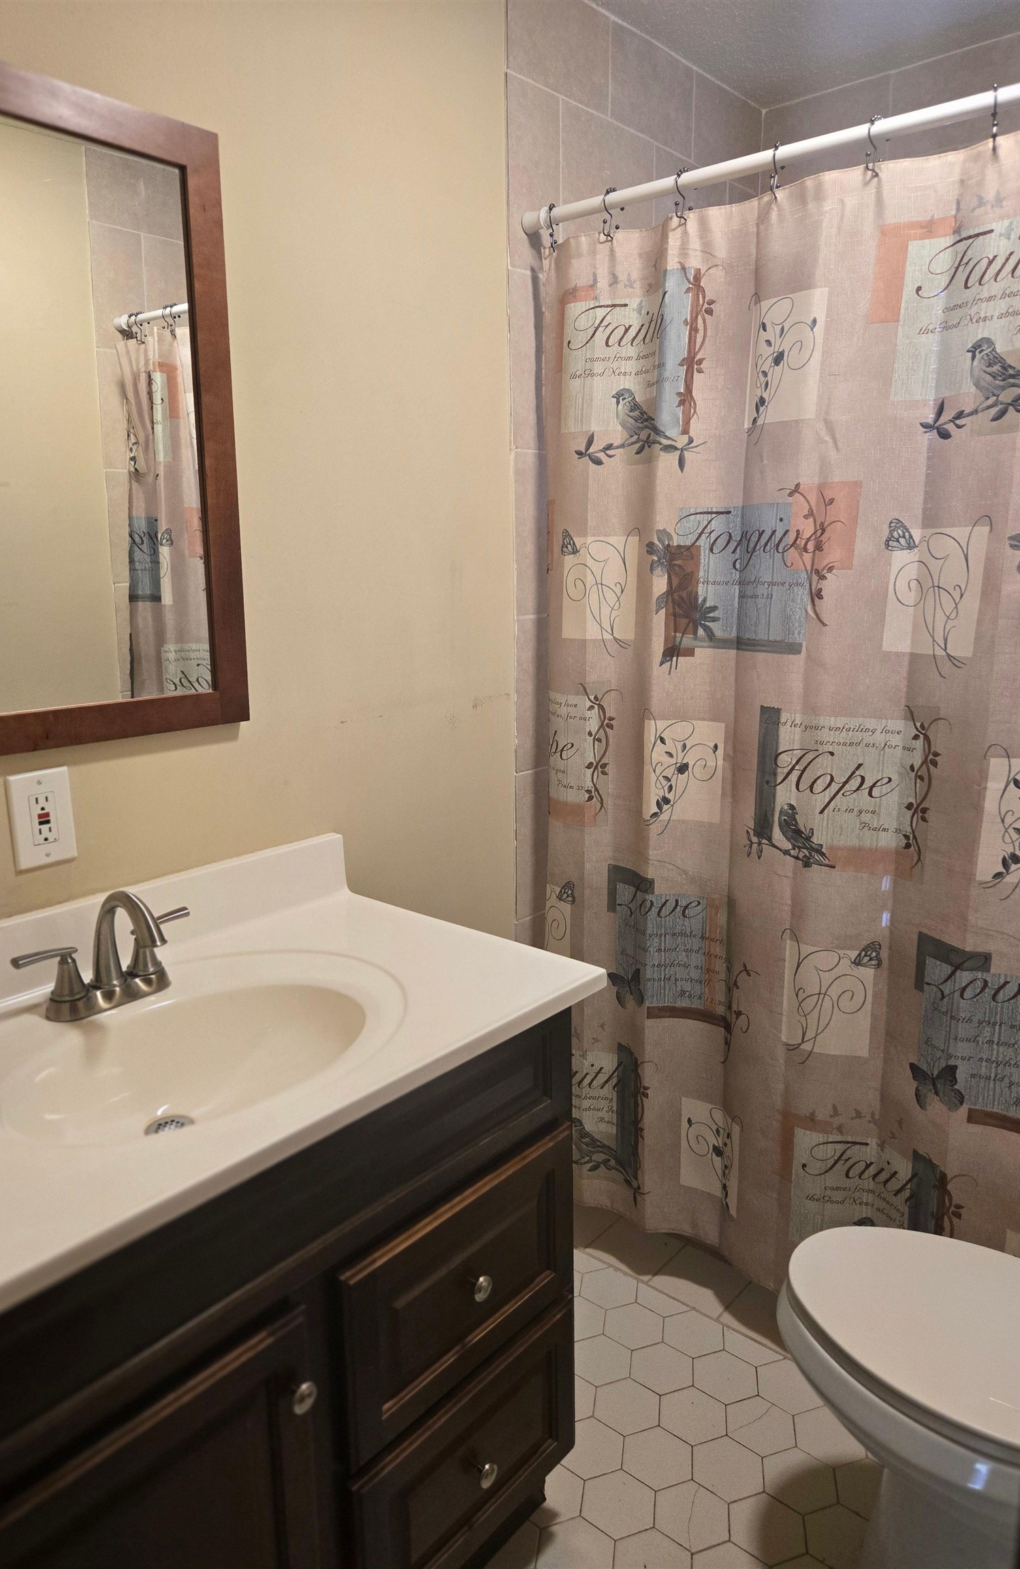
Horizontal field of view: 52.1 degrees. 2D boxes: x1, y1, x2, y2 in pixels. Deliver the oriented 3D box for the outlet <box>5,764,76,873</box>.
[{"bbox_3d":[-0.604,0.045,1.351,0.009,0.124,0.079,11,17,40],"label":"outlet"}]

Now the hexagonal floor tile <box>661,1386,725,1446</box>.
[{"bbox_3d":[0.316,1.090,1.795,0.128,0.010,0.111,10,16,39],"label":"hexagonal floor tile"}]

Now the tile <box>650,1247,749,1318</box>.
[{"bbox_3d":[0.390,1.012,2.120,0.158,0.010,0.158,10,16,39],"label":"tile"}]

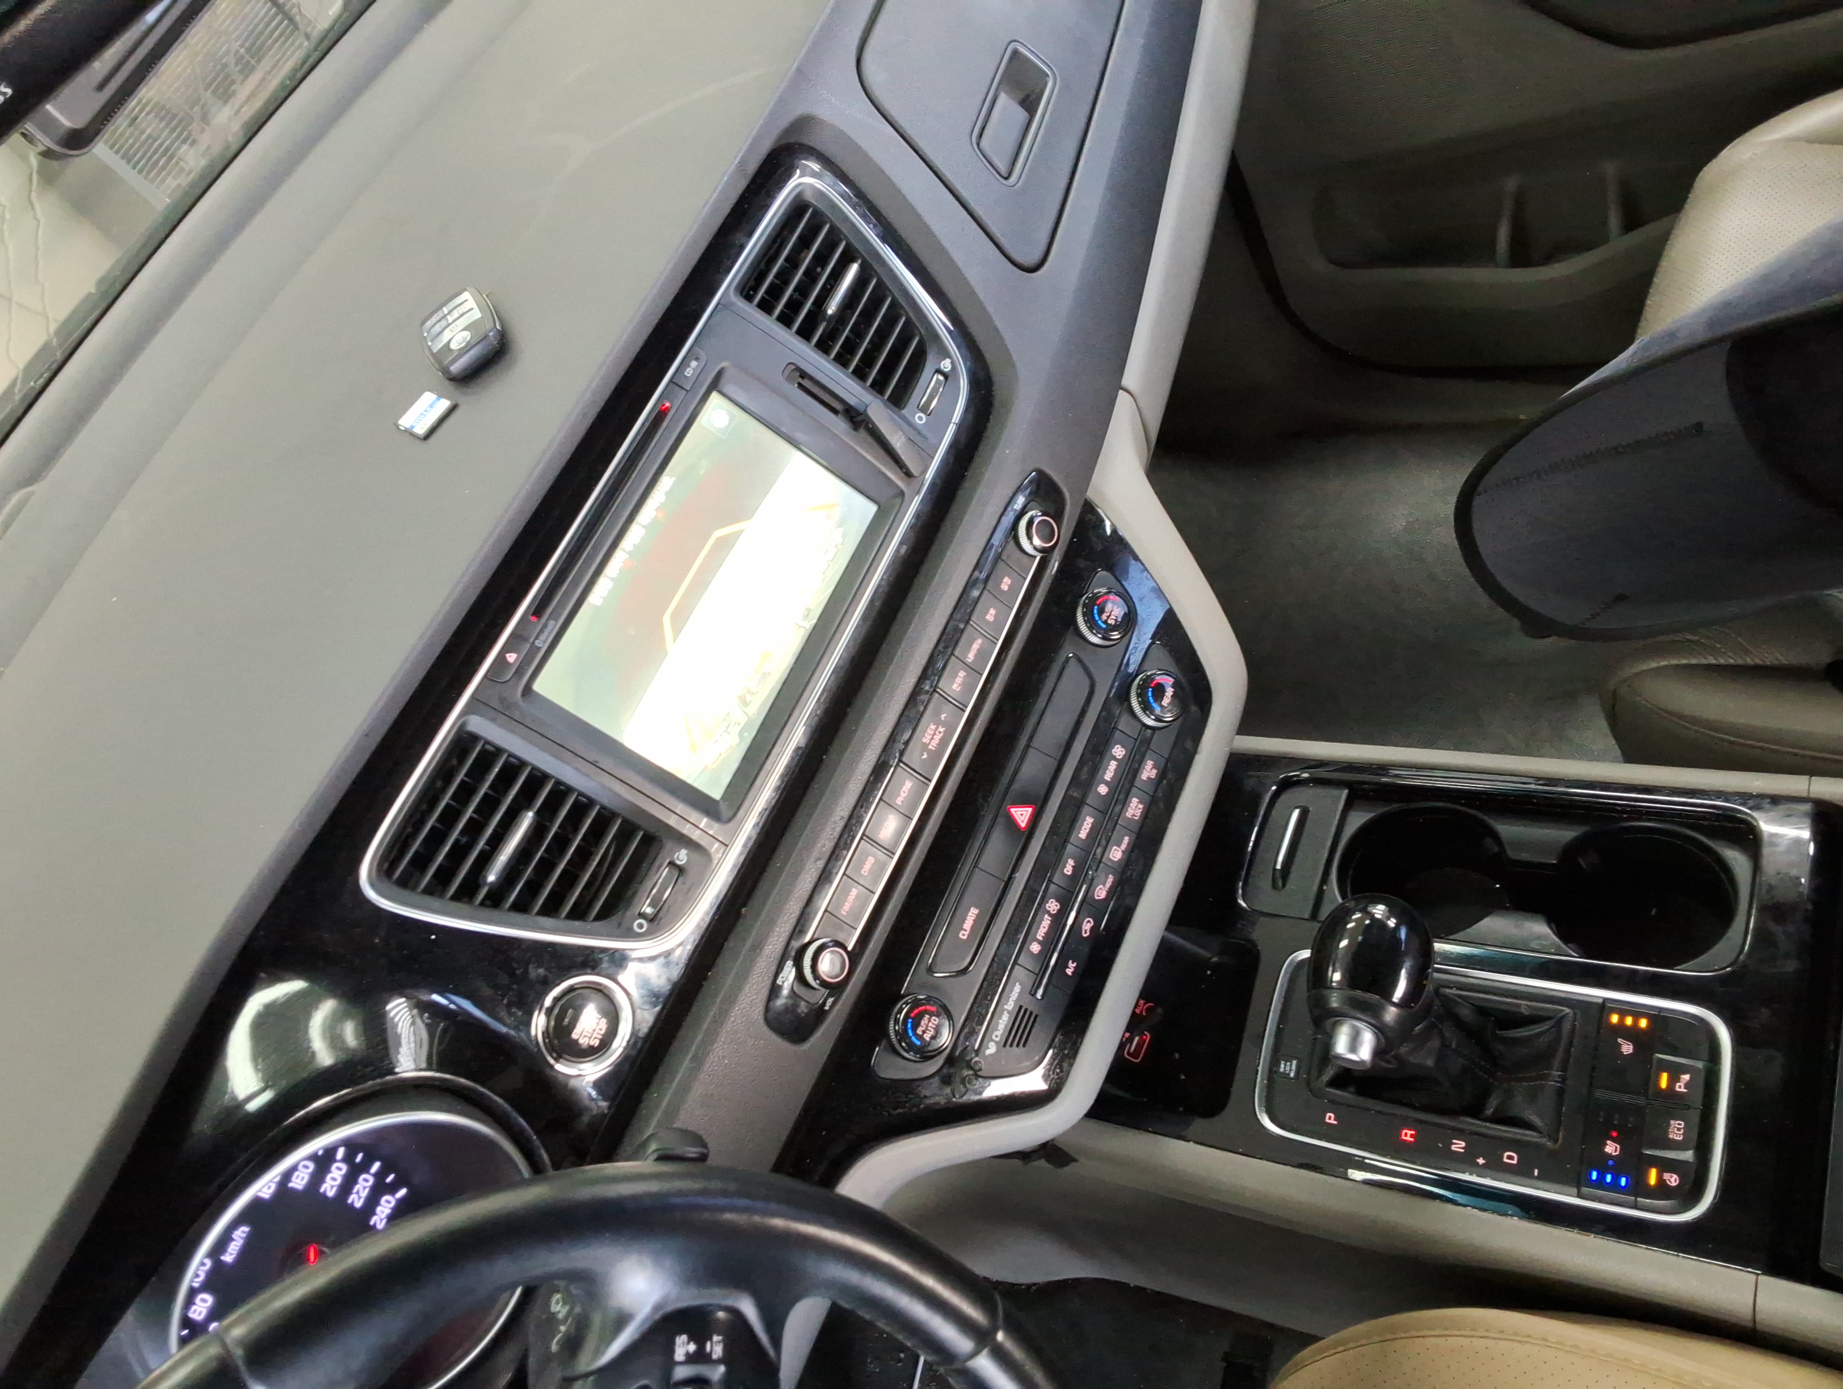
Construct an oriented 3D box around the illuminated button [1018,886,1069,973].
[{"bbox_3d":[0.067,0.129,0.822,0.051,0.013,0.006,-64,11,-22],"label":"illuminated button"}]

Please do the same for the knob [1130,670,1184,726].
[{"bbox_3d":[0.138,0.002,0.875,0.032,0.032,0.014,-64,11,-22],"label":"knob"}]

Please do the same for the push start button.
[{"bbox_3d":[-0.144,0.143,0.646,0.012,0.043,0.043,-22,38,62],"label":"push start button"}]

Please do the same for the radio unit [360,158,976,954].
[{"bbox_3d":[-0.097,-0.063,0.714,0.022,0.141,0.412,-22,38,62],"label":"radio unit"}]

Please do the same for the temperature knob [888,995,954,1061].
[{"bbox_3d":[0.000,0.173,0.780,0.033,0.033,0.014,-64,11,-22],"label":"temperature knob"}]

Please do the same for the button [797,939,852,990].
[{"bbox_3d":[-0.046,0.132,0.731,0.025,0.025,0.016,-64,13,-22],"label":"button"}]

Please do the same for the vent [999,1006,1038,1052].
[{"bbox_3d":[0.053,0.179,0.803,0.026,0.015,0.004,-64,11,-22],"label":"vent"}]

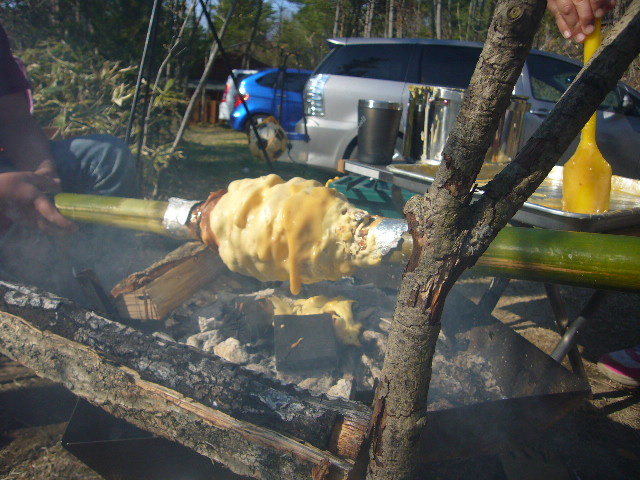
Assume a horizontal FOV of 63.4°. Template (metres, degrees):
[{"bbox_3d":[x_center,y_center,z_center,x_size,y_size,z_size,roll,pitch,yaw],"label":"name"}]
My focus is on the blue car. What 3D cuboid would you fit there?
[{"bbox_3d":[0.175,-2.652,10.388,4.000,1.490,1.700,0,16,-11],"label":"blue car"}]

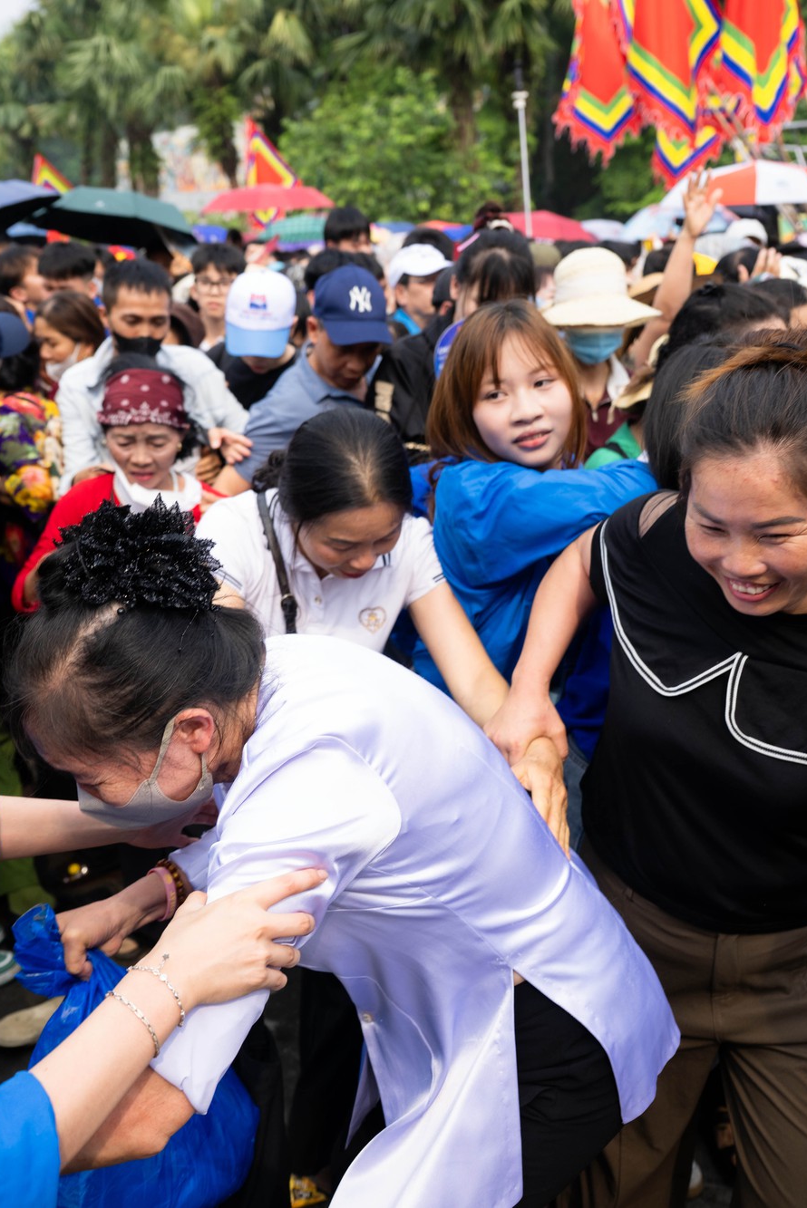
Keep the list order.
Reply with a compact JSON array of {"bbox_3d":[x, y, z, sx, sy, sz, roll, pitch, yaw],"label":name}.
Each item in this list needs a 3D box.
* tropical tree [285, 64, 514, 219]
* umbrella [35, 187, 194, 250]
[{"bbox_3d":[-0.029,-7.083,20.834,3.900,4.400,3.600,-1,18,0],"label":"tropical tree"},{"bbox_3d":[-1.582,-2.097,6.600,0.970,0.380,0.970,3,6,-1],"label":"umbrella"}]

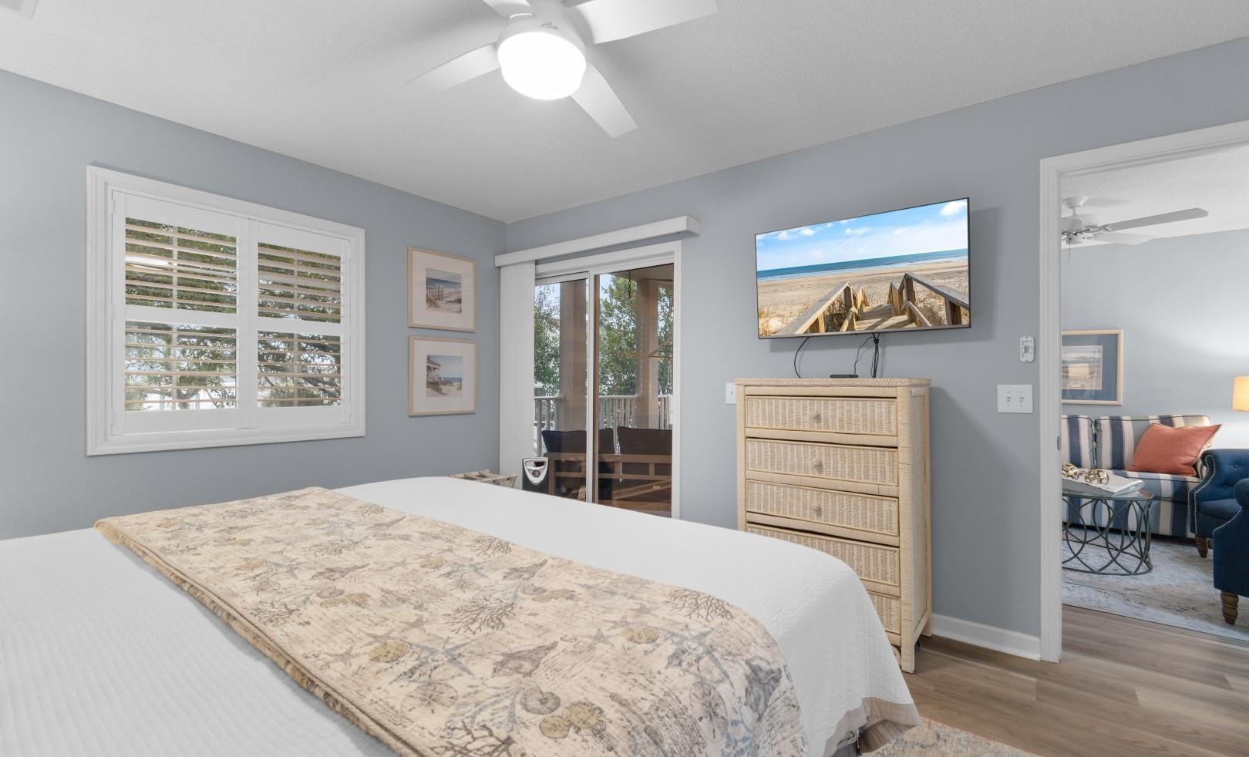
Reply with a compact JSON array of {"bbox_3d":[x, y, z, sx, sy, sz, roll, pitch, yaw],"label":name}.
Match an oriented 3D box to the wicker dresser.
[{"bbox_3d":[0.985,0.606,2.518,0.790,1.215,0.410,0,0,34],"label":"wicker dresser"}]

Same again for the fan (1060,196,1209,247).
[{"bbox_3d":[3.060,-1.075,3.530,1.240,0.320,1.240,0,0,34],"label":"fan"}]

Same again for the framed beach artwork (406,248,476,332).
[{"bbox_3d":[-1.259,-0.609,3.654,0.026,0.532,0.520,0,0,39],"label":"framed beach artwork"}]

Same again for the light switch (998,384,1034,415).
[{"bbox_3d":[1.705,0.090,2.272,0.120,0.122,0.013,0,0,34],"label":"light switch"}]

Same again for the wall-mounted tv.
[{"bbox_3d":[1.131,-0.501,2.570,0.970,0.565,0.065,0,5,36],"label":"wall-mounted tv"}]

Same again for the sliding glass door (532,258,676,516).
[{"bbox_3d":[-0.215,0.205,3.635,1.380,2.000,0.100,0,0,34],"label":"sliding glass door"}]

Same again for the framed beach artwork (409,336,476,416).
[{"bbox_3d":[-1.259,-0.014,3.657,0.026,0.532,0.520,0,0,39],"label":"framed beach artwork"}]

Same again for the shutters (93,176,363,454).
[{"bbox_3d":[-1.974,-0.290,2.758,0.070,1.260,1.180,0,0,39],"label":"shutters"}]

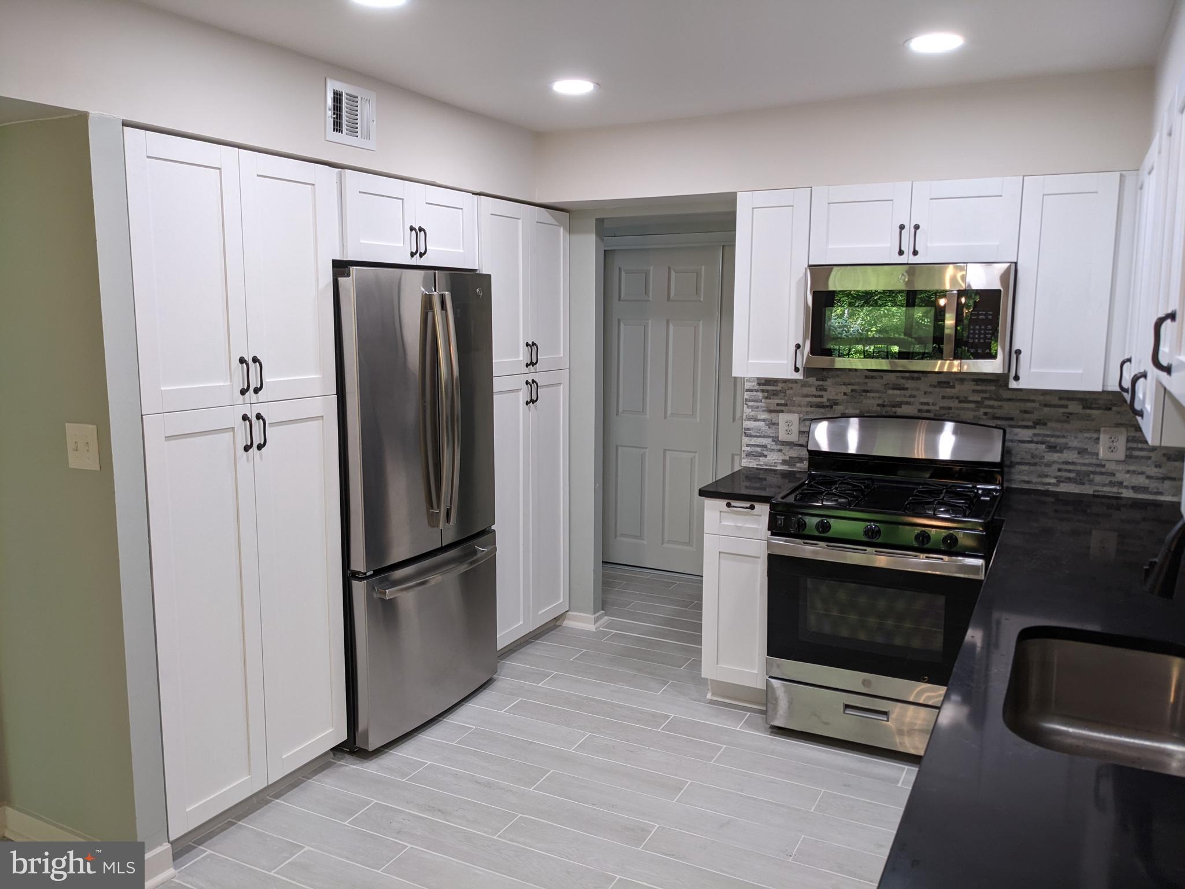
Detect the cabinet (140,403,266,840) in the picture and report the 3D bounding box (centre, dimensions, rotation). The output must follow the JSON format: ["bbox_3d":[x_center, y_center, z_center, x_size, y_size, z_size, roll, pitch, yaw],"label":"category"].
[{"bbox_3d":[-1.157,0.520,2.788,0.024,1.258,0.377,4,9,27],"label":"cabinet"}]

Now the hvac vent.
[{"bbox_3d":[-0.812,-1.109,3.122,0.022,0.196,0.244,4,9,27],"label":"hvac vent"}]

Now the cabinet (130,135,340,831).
[{"bbox_3d":[-1.327,0.144,3.041,0.620,2.116,0.765,4,9,27],"label":"cabinet"}]

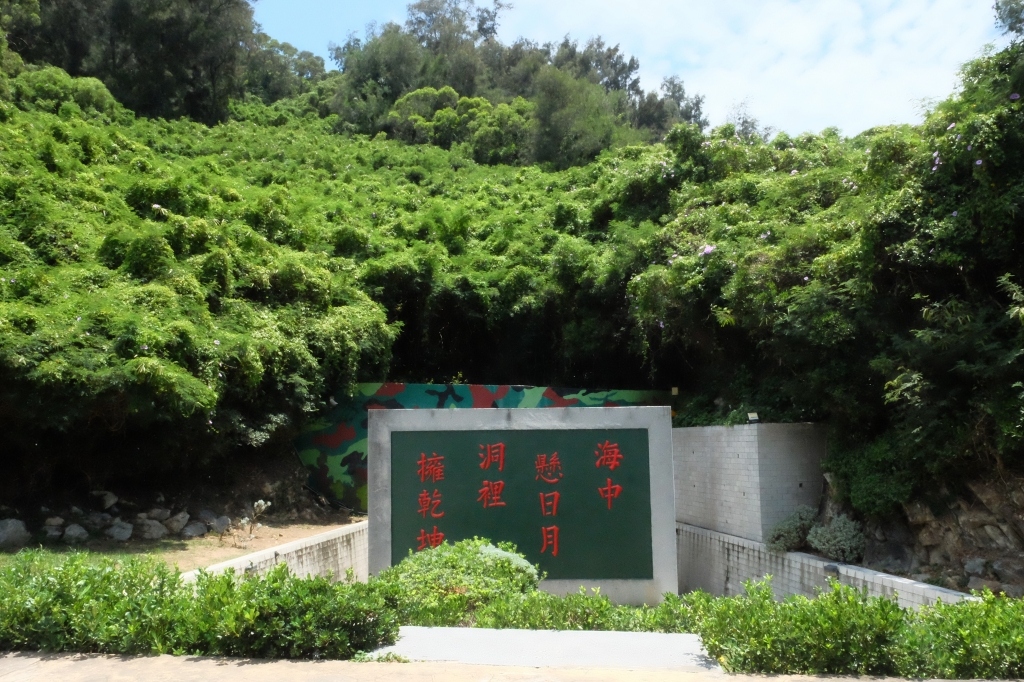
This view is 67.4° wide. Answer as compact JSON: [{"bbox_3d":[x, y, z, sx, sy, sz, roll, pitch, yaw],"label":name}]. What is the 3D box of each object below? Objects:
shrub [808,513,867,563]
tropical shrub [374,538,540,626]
[{"bbox_3d":[4.600,2.800,10.900,0.820,0.680,0.780,0,-8,0],"label":"shrub"},{"bbox_3d":[-0.520,2.220,7.250,1.520,0.700,1.050,0,-8,0],"label":"tropical shrub"}]

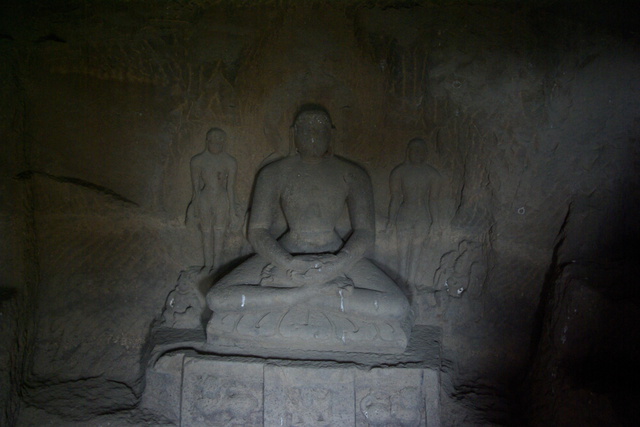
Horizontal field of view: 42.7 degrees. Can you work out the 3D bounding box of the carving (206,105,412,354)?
[{"bbox_3d":[-0.055,0.055,5.350,1.280,1.550,0.720,2,0,2],"label":"carving"}]

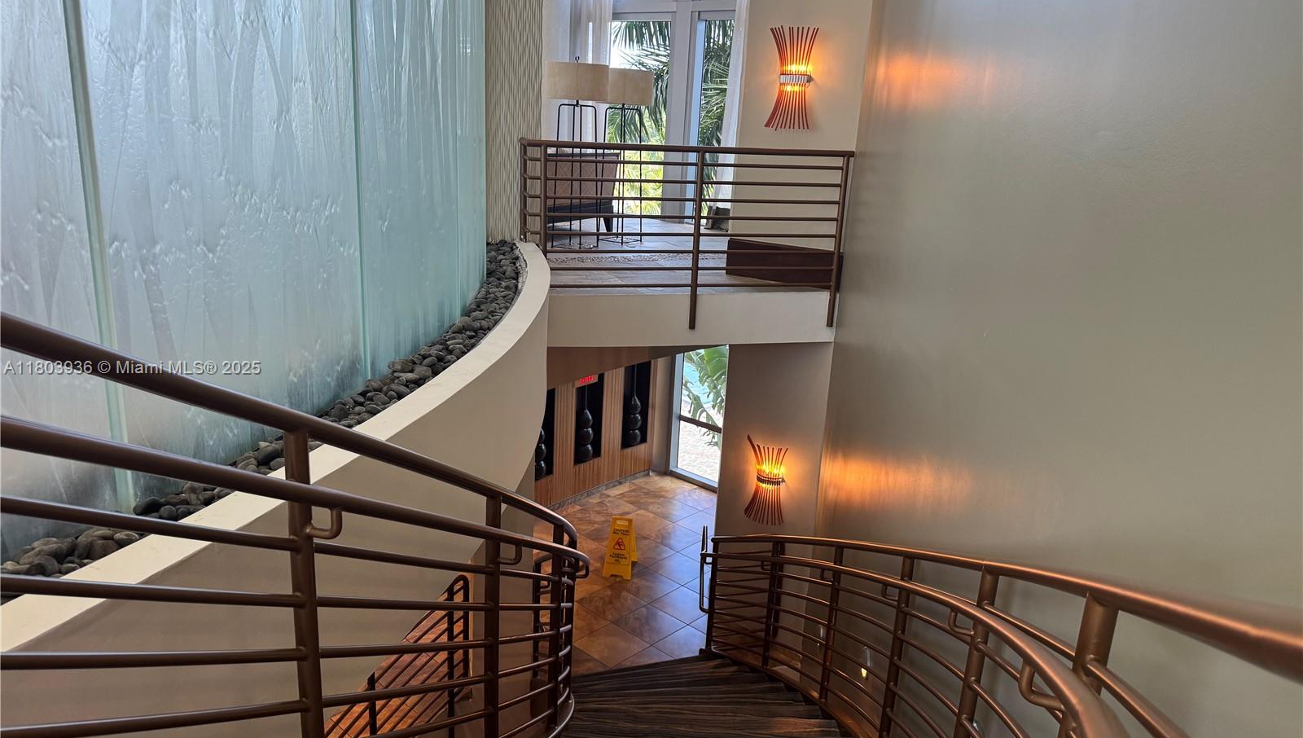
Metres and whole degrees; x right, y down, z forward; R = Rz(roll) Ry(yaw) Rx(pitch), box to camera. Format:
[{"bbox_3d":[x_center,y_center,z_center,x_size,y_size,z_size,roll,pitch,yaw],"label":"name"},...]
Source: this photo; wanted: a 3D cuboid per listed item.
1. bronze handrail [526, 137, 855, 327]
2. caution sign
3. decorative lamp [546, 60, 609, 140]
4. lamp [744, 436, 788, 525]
[{"bbox_3d":[0.271,-0.991,6.781,2.502,1.368,0.281,-2,17,-17],"label":"bronze handrail"},{"bbox_3d":[-0.309,1.823,9.459,0.295,0.615,0.390,5,17,6],"label":"caution sign"},{"bbox_3d":[-0.684,-1.997,8.469,0.570,1.720,0.570,3,16,0],"label":"decorative lamp"},{"bbox_3d":[0.979,0.962,7.760,0.385,0.700,0.170,15,20,35],"label":"lamp"}]

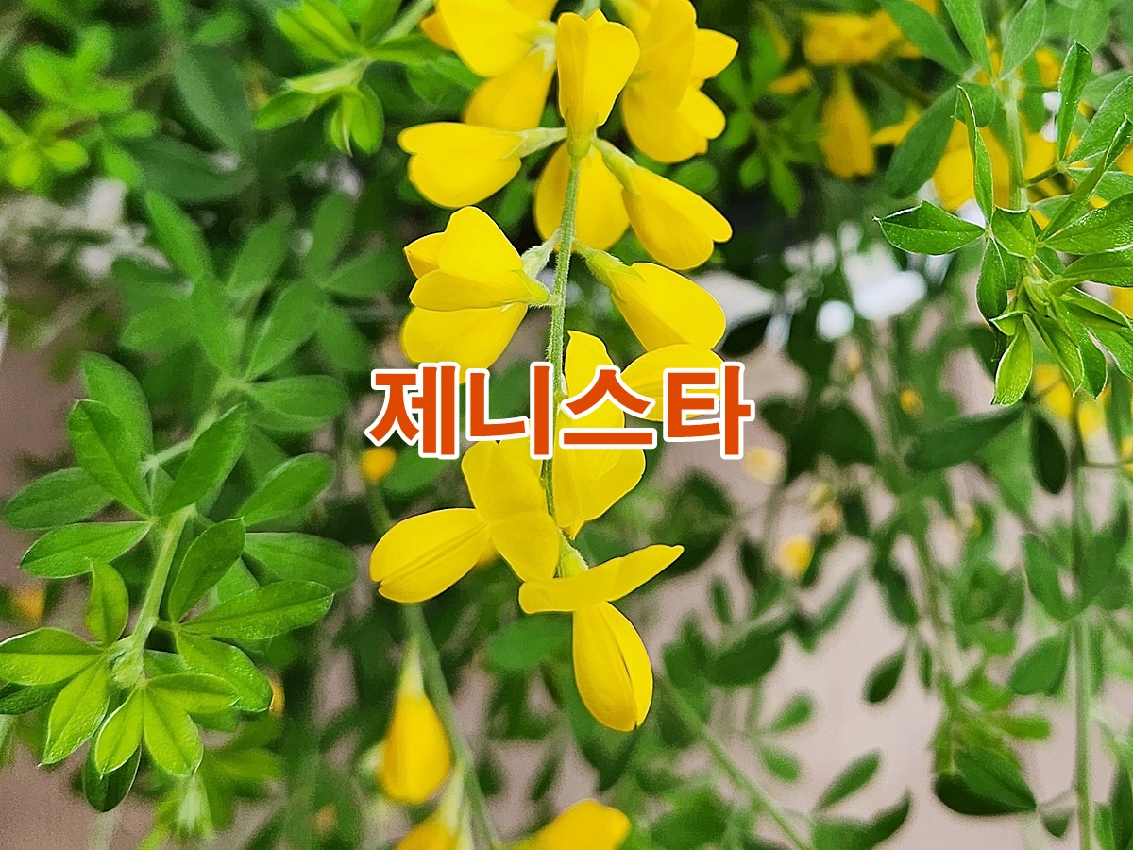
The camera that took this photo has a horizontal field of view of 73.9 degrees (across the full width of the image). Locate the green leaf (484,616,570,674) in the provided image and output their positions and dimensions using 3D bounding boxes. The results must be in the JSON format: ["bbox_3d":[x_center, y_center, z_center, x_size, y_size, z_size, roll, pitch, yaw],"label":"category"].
[{"bbox_3d":[-0.010,0.059,0.203,0.023,0.013,0.004,-7,-27,-13],"label":"green leaf"}]

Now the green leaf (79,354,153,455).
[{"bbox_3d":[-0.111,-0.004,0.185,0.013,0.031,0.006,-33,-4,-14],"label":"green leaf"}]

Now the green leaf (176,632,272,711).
[{"bbox_3d":[-0.074,0.053,0.162,0.025,0.011,0.003,35,-18,7],"label":"green leaf"}]

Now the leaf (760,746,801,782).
[{"bbox_3d":[0.074,0.117,0.260,0.010,0.003,0.015,-35,43,-21],"label":"leaf"}]

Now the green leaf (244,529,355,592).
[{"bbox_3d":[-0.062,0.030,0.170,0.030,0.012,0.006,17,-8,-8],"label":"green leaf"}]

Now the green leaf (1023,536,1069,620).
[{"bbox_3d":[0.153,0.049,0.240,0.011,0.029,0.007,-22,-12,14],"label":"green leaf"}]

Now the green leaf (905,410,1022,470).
[{"bbox_3d":[0.103,0.003,0.194,0.035,0.011,0.003,-19,-23,-13],"label":"green leaf"}]

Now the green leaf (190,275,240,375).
[{"bbox_3d":[-0.091,-0.026,0.194,0.010,0.030,0.003,-26,-15,0],"label":"green leaf"}]

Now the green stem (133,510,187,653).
[{"bbox_3d":[-0.088,0.033,0.165,0.004,0.030,0.004,11,-19,0],"label":"green stem"}]

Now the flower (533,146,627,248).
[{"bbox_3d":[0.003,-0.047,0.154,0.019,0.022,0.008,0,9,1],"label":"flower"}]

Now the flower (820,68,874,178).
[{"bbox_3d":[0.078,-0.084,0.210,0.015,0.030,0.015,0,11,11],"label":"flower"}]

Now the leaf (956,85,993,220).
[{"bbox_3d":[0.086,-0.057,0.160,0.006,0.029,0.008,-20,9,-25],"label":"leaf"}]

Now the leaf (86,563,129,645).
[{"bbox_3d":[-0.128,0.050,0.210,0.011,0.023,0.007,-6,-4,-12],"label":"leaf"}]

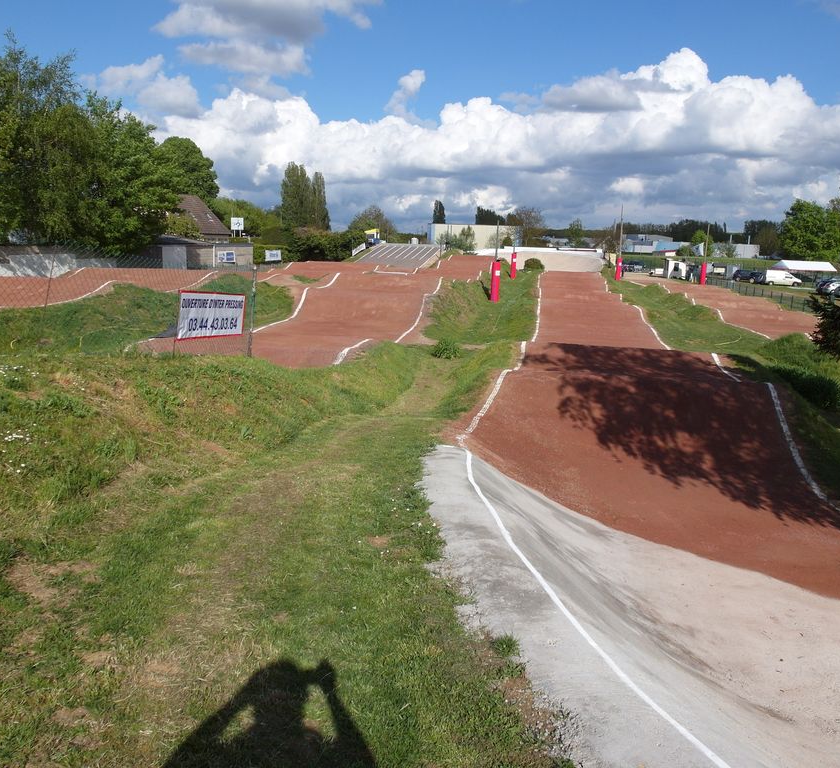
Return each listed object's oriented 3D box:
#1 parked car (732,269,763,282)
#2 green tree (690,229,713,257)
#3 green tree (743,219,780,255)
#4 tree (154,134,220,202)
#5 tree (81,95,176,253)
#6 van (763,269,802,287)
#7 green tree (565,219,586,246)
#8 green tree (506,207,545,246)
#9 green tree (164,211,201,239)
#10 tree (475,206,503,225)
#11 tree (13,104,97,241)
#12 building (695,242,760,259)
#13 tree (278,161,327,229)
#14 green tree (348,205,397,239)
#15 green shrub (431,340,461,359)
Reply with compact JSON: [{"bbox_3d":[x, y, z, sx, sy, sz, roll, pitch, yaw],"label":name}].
[{"bbox_3d":[38.083,-12.386,81.845,1.720,1.500,4.100,-1,12,-15],"label":"parked car"},{"bbox_3d":[81.549,-40.328,205.908,6.300,8.759,6.300,7,13,21],"label":"green tree"},{"bbox_3d":[113.032,-48.324,235.000,12.500,13.000,11.500,7,13,26],"label":"green tree"},{"bbox_3d":[-34.318,-26.428,99.640,12.000,15.822,12.000,-2,13,-19],"label":"tree"},{"bbox_3d":[-23.894,-16.624,58.000,8.500,13.800,8.500,-3,13,-22],"label":"tree"},{"bbox_3d":[44.151,-12.803,86.000,4.300,1.920,1.800,6,13,23],"label":"van"},{"bbox_3d":[33.063,-30.845,150.000,4.300,8.500,4.300,4,12,12],"label":"green tree"},{"bbox_3d":[20.419,-29.879,141.044,8.000,10.073,8.000,4,12,8],"label":"green tree"},{"bbox_3d":[-23.611,-14.544,70.543,4.000,5.241,4.000,-2,13,-18],"label":"green tree"},{"bbox_3d":[20.067,-45.187,205.000,8.800,12.800,7.500,3,12,6],"label":"tree"},{"bbox_3d":[-25.645,-13.810,50.191,6.000,11.492,6.000,-4,13,-27],"label":"tree"},{"bbox_3d":[104.986,-45.986,245.493,19.000,4.755,14.000,3,12,3],"label":"building"},{"bbox_3d":[-27.074,-41.947,165.000,11.300,19.000,8.500,-1,12,-9],"label":"tree"},{"bbox_3d":[-8.322,-26.470,122.891,8.200,8.597,8.200,1,12,-4],"label":"green tree"},{"bbox_3d":[0.723,-0.976,20.053,0.820,0.510,0.800,3,12,2],"label":"green shrub"}]

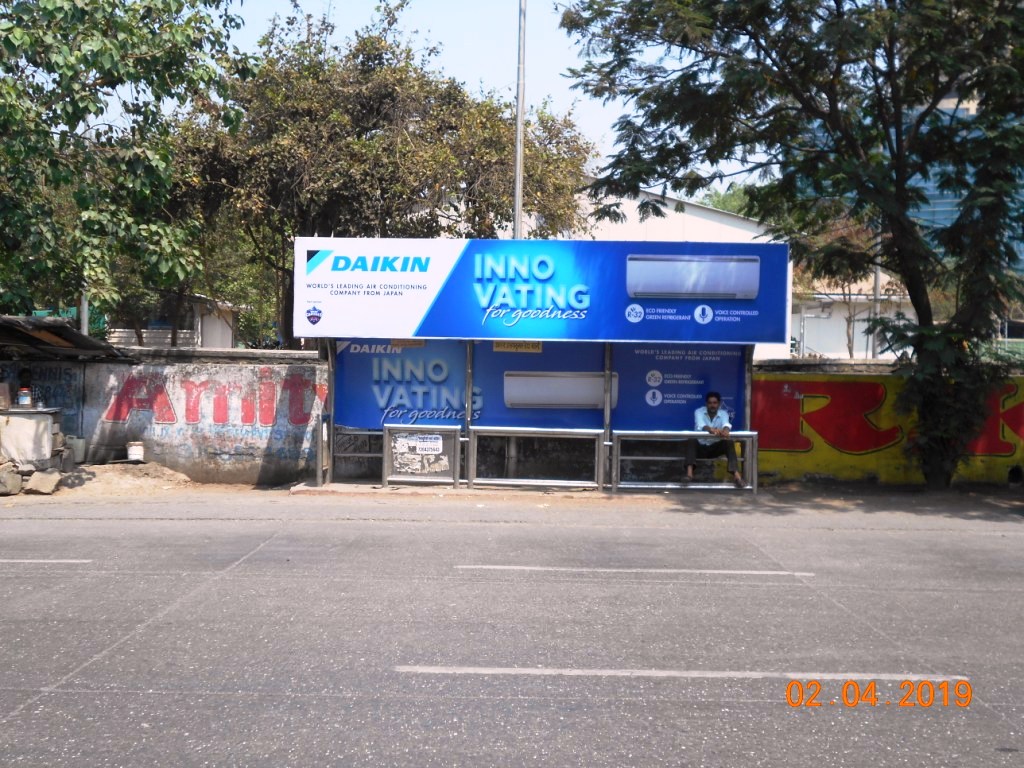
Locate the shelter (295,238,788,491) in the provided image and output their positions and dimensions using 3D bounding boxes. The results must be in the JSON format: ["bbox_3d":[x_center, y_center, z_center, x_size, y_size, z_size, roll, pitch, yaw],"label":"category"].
[{"bbox_3d":[0.380,-0.220,15.350,6.250,3.200,1.500,1,0,0],"label":"shelter"}]

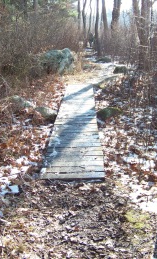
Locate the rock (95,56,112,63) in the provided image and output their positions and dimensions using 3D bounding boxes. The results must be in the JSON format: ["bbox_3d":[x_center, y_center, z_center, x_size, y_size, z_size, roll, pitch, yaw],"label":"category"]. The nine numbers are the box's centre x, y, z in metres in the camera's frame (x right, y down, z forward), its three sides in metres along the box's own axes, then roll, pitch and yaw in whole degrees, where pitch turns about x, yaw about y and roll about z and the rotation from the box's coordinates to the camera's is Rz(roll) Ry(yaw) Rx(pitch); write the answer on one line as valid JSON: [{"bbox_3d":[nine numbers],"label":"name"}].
[{"bbox_3d":[0.940,-2.590,13.400,0.640,0.220,0.500,0,16,0],"label":"rock"}]

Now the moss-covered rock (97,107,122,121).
[{"bbox_3d":[0.555,-0.280,6.400,0.460,0.230,0.400,0,16,0],"label":"moss-covered rock"}]

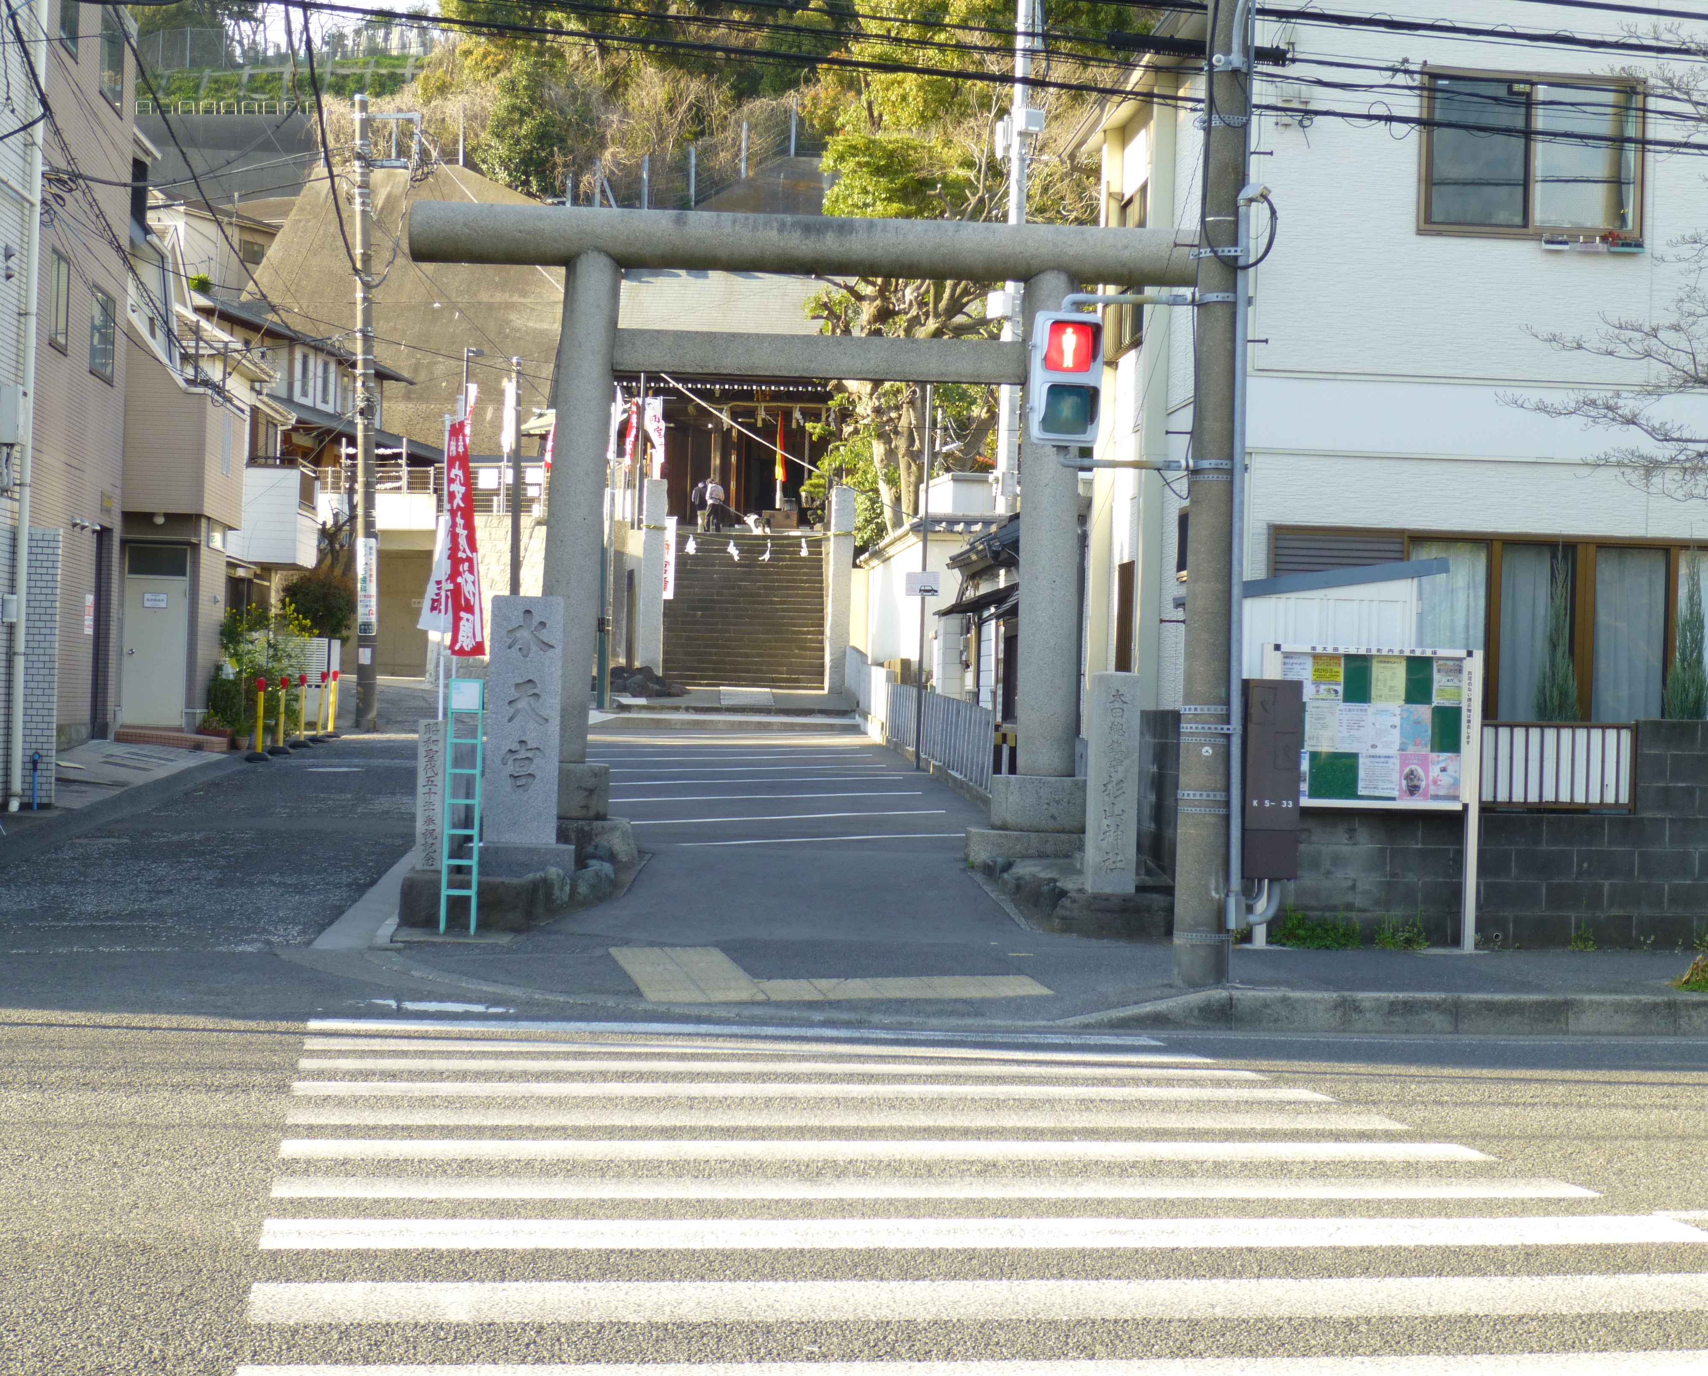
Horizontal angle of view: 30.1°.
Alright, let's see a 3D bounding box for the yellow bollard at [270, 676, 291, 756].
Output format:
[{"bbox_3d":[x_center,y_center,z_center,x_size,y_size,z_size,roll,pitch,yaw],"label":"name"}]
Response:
[{"bbox_3d":[-6.663,0.325,37.000,0.270,0.890,0.270,2,-1,0],"label":"yellow bollard"}]

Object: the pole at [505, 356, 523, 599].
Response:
[{"bbox_3d":[-5.059,-2.087,47.500,0.150,5.750,0.150,1,-1,0],"label":"pole"}]

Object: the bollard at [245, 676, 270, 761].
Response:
[{"bbox_3d":[-7.355,0.372,39.300,0.300,1.000,0.300,2,-1,0],"label":"bollard"}]

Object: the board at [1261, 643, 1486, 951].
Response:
[{"bbox_3d":[3.238,0.691,19.900,1.380,1.900,0.100,2,-1,-9],"label":"board"}]

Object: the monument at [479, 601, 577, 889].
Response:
[{"bbox_3d":[-1.946,0.290,18.650,0.620,1.670,0.400,2,-1,-4],"label":"monument"}]

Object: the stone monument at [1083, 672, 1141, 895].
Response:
[{"bbox_3d":[1.554,0.573,19.100,0.265,1.320,0.250,2,-1,-3],"label":"stone monument"}]

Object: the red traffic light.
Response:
[{"bbox_3d":[1.153,-1.828,17.000,0.320,0.310,0.200,2,-1,-6],"label":"red traffic light"}]

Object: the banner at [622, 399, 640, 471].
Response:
[{"bbox_3d":[-5.187,-5.887,74.000,0.400,1.680,0.300,2,-1,-5],"label":"banner"}]

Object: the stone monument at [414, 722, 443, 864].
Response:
[{"bbox_3d":[-2.482,0.626,18.650,0.145,0.870,0.140,2,-1,-2],"label":"stone monument"}]

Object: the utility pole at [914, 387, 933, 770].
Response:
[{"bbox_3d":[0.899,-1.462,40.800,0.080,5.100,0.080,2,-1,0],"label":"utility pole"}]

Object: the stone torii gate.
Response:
[{"bbox_3d":[-0.245,-1.058,20.500,5.330,4.020,0.650,2,-1,-2],"label":"stone torii gate"}]

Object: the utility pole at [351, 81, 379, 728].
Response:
[{"bbox_3d":[-7.573,-4.269,49.200,0.320,9.800,0.320,0,-1,0],"label":"utility pole"}]

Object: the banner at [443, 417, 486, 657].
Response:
[{"bbox_3d":[-2.545,-0.984,20.800,0.280,1.570,0.200,2,-1,-5],"label":"banner"}]

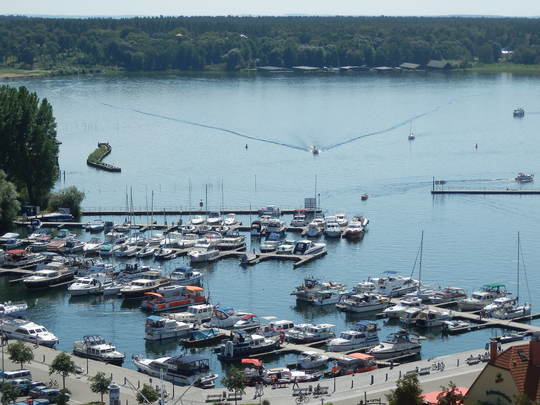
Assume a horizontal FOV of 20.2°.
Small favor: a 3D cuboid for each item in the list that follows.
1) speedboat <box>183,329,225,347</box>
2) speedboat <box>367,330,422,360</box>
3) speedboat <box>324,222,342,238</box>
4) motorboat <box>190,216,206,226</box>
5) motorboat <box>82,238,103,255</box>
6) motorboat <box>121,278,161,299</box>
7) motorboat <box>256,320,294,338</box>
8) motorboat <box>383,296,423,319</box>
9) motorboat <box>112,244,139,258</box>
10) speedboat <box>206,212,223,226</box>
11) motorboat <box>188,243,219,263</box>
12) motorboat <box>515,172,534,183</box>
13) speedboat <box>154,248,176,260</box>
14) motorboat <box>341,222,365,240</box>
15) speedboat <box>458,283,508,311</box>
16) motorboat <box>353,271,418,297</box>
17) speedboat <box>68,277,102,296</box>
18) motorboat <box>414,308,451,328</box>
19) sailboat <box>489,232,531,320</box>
[{"bbox_3d":[-9.853,20.951,237.432,7.950,1.870,2.620,-6,9,-41],"label":"speedboat"},{"bbox_3d":[18.115,21.387,227.694,10.070,3.410,3.320,-6,9,-41],"label":"speedboat"},{"bbox_3d":[16.230,7.190,392.520,3.650,3.160,10.070,1,7,11],"label":"speedboat"},{"bbox_3d":[-18.100,4.370,374.966,2.300,1.900,6.000,3,8,22],"label":"motorboat"},{"bbox_3d":[-38.200,9.764,331.600,2.400,2.000,6.600,3,8,26],"label":"motorboat"},{"bbox_3d":[-22.879,15.149,272.457,3.400,2.800,10.600,4,8,32],"label":"motorboat"},{"bbox_3d":[0.490,22.830,271.900,2.990,2.430,8.170,7,10,44],"label":"motorboat"},{"bbox_3d":[22.800,18.138,261.295,8.400,2.900,3.000,-6,9,-40],"label":"motorboat"},{"bbox_3d":[-34.060,11.500,362.160,2.530,2.240,8.180,5,9,33],"label":"motorboat"},{"bbox_3d":[-13.349,3.789,363.809,2.700,2.700,7.000,1,7,10],"label":"speedboat"},{"bbox_3d":[-16.200,11.720,355.490,3.020,3.470,9.650,5,9,34],"label":"motorboat"},{"bbox_3d":[87.240,-8.570,518.230,6.780,2.880,2.710,0,7,3],"label":"motorboat"},{"bbox_3d":[-21.900,10.772,325.175,2.300,1.600,6.600,4,8,27],"label":"speedboat"},{"bbox_3d":[19.305,6.179,352.016,3.460,2.930,9.600,2,7,16],"label":"motorboat"},{"bbox_3d":[41.580,18.530,298.270,11.670,4.330,3.530,-6,9,-40],"label":"speedboat"},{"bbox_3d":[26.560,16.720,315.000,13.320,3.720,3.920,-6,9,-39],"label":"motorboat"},{"bbox_3d":[-34.800,15.596,282.746,2.750,2.600,7.700,6,10,42],"label":"speedboat"},{"bbox_3d":[27.615,18.941,251.748,7.140,2.330,2.570,-6,9,-41],"label":"motorboat"},{"bbox_3d":[41.570,12.236,258.227,9.900,14.040,3.270,-6,9,-41],"label":"sailboat"}]

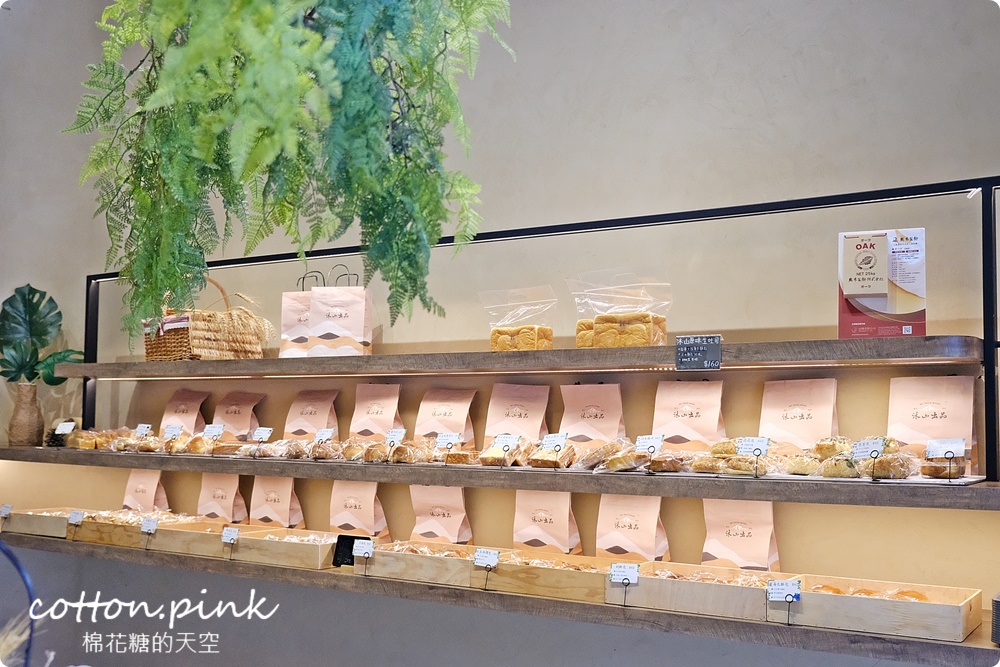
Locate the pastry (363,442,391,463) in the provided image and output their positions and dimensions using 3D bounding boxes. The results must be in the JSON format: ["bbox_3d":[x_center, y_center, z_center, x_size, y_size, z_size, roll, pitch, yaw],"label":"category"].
[{"bbox_3d":[-0.393,0.382,2.831,0.072,0.050,0.075,-3,-5,30],"label":"pastry"}]

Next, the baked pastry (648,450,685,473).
[{"bbox_3d":[0.502,0.388,2.682,0.100,0.055,0.090,-3,-5,29],"label":"baked pastry"}]

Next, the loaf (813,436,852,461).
[{"bbox_3d":[0.923,0.319,2.467,0.098,0.060,0.097,-3,-5,30],"label":"loaf"}]

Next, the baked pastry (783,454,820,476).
[{"bbox_3d":[0.836,0.363,2.457,0.096,0.053,0.095,-3,-5,30],"label":"baked pastry"}]

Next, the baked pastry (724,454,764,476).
[{"bbox_3d":[0.700,0.379,2.544,0.110,0.055,0.100,-3,-5,29],"label":"baked pastry"}]

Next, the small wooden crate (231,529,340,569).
[{"bbox_3d":[-0.741,0.776,3.246,0.440,0.082,0.270,-3,-5,30],"label":"small wooden crate"}]

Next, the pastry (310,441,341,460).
[{"bbox_3d":[-0.654,0.438,3.312,0.100,0.060,0.100,-3,-5,29],"label":"pastry"}]

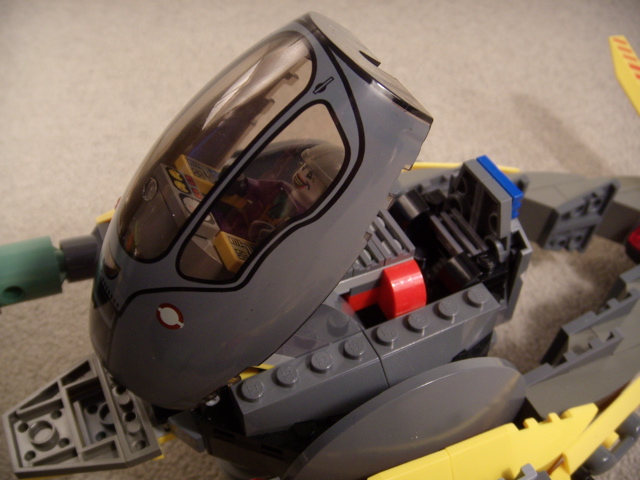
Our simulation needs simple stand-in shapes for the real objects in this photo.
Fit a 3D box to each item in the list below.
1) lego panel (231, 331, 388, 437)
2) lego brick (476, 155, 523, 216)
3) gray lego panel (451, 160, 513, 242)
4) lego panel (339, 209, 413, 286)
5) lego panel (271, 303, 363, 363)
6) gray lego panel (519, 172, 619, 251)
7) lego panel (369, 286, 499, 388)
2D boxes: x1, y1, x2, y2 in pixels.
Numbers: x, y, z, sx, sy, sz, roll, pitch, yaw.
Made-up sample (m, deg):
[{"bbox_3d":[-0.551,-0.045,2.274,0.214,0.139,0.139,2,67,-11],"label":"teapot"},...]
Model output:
[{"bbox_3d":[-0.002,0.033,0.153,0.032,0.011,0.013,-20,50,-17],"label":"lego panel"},{"bbox_3d":[0.044,-0.013,0.174,0.003,0.008,0.016,-24,51,-12],"label":"lego brick"},{"bbox_3d":[0.041,-0.009,0.176,0.004,0.017,0.019,-24,51,-12],"label":"gray lego panel"},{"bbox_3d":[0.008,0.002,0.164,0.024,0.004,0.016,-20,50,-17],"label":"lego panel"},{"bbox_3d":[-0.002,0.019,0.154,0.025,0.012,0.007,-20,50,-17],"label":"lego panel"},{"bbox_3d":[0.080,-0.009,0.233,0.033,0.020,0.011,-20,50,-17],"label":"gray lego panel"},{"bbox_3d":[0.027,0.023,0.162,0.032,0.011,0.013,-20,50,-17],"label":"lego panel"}]

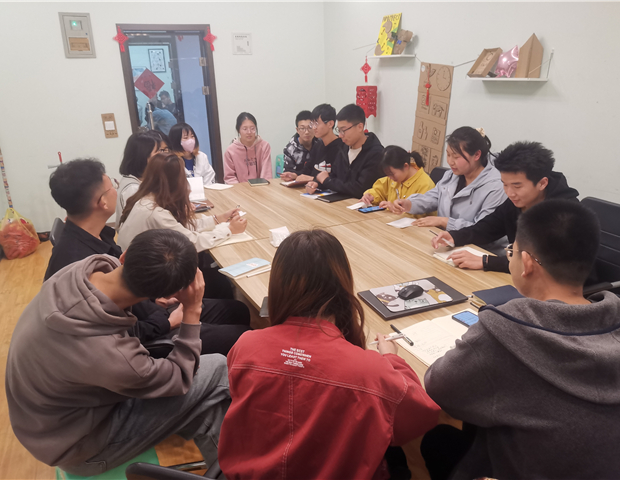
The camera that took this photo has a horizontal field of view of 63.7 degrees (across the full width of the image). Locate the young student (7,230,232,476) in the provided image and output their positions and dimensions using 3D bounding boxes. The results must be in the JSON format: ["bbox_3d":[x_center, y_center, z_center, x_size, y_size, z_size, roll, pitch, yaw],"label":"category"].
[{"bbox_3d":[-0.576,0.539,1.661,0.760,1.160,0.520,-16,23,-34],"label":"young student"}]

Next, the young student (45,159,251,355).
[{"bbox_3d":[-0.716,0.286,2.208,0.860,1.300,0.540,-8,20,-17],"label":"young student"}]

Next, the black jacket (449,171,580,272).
[{"bbox_3d":[0.997,-0.018,2.410,0.580,0.620,0.540,-10,20,-23],"label":"black jacket"}]

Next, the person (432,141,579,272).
[{"bbox_3d":[1.030,0.173,2.406,0.830,1.300,0.580,-11,22,-23],"label":"person"}]

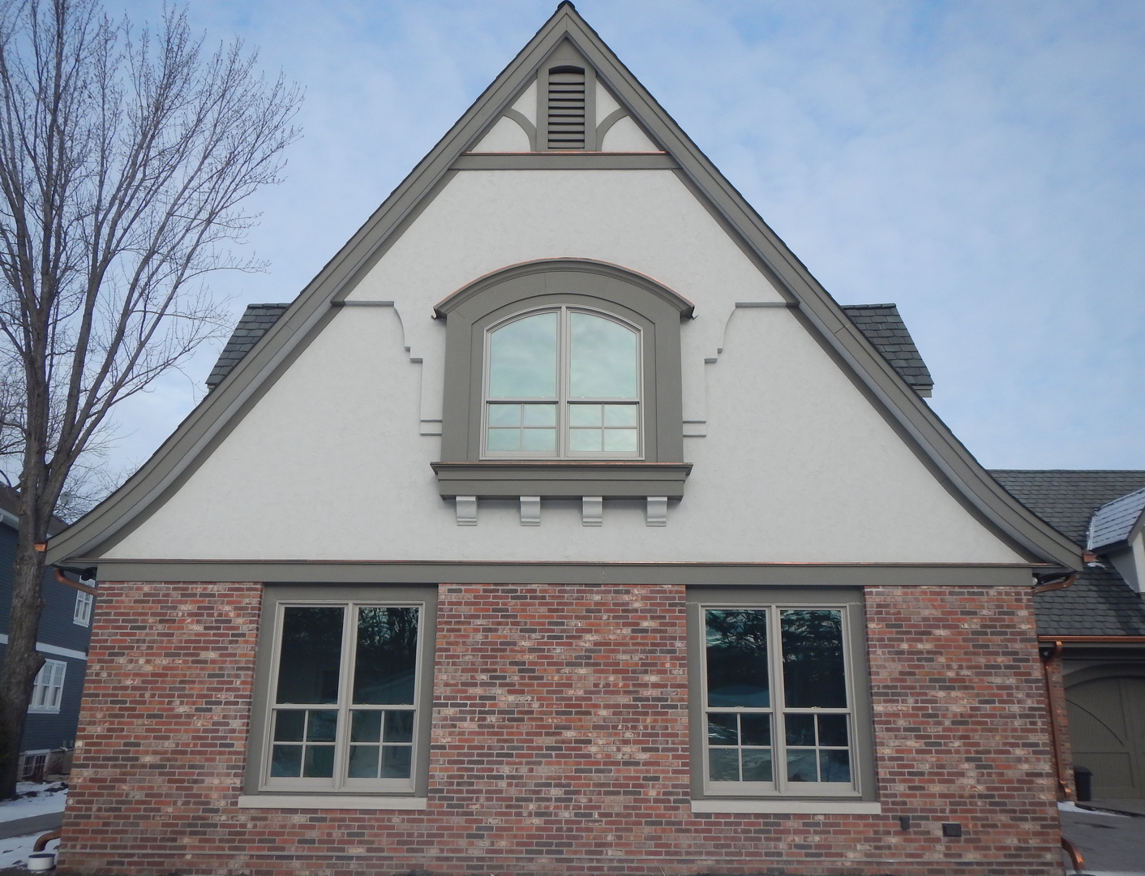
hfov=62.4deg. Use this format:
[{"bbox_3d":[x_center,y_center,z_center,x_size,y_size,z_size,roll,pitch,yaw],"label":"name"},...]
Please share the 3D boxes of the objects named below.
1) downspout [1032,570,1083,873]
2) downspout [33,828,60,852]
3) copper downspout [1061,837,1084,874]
[{"bbox_3d":[5.146,2.905,9.842,0.560,3.020,0.110,0,-15,1],"label":"downspout"},{"bbox_3d":[-5.370,4.159,9.781,0.320,0.260,0.110,0,-15,1],"label":"downspout"},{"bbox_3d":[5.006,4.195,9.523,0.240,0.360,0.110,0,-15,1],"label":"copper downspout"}]

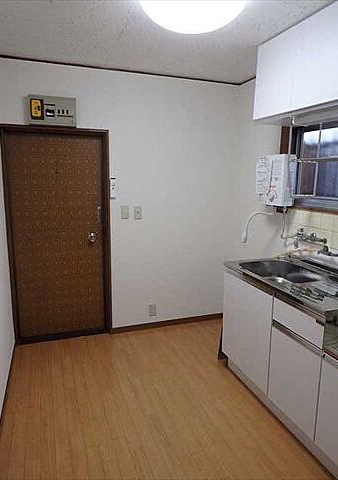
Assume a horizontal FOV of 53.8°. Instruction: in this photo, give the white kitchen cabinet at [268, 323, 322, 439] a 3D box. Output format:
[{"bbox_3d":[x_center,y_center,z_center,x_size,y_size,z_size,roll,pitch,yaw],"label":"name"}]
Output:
[{"bbox_3d":[0.938,0.769,1.978,0.500,0.488,0.393,-3,11,-20],"label":"white kitchen cabinet"}]

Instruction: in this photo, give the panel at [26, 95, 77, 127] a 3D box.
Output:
[{"bbox_3d":[-0.914,-1.006,2.624,0.347,0.214,0.100,-3,11,-20],"label":"panel"}]

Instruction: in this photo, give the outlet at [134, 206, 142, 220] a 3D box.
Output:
[{"bbox_3d":[-0.280,-0.242,3.054,0.070,0.120,0.010,-3,11,-20],"label":"outlet"}]

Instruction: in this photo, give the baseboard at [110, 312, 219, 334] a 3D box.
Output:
[{"bbox_3d":[0.040,0.845,3.378,1.217,0.052,0.013,-3,11,-20],"label":"baseboard"}]

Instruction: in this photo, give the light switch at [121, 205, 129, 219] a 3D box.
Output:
[{"bbox_3d":[-0.390,-0.241,3.013,0.070,0.120,0.010,-3,11,-20],"label":"light switch"}]

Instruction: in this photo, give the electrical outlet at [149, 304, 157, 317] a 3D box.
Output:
[{"bbox_3d":[-0.153,0.703,3.281,0.070,0.120,0.010,-3,11,-20],"label":"electrical outlet"}]

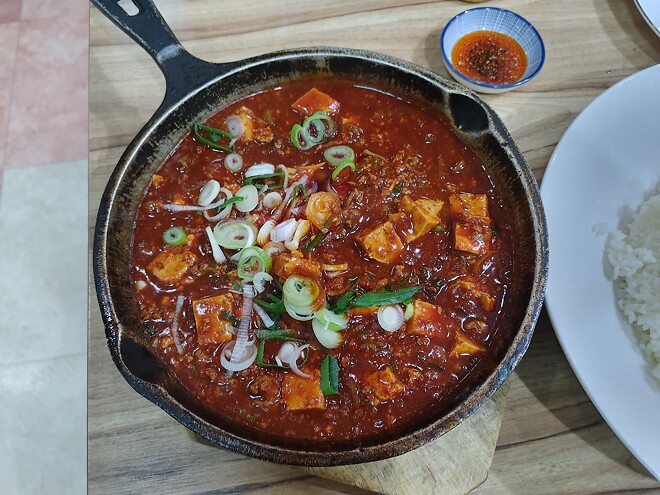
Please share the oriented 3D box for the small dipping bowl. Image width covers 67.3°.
[{"bbox_3d":[0.112,-0.133,0.354,0.071,0.027,0.071,1,68,-1],"label":"small dipping bowl"}]

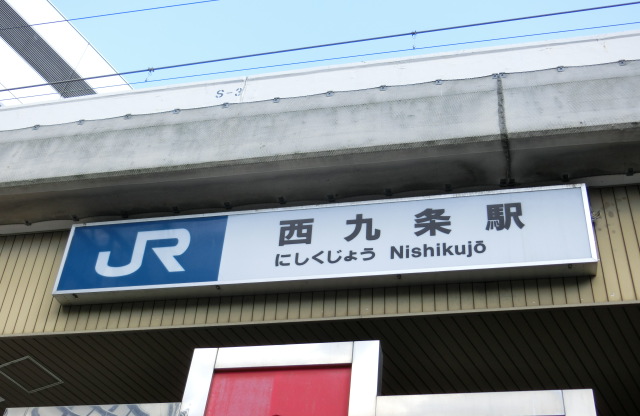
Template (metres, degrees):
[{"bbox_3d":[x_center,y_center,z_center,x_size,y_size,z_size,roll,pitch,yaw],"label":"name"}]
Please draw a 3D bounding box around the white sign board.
[{"bbox_3d":[-0.063,0.338,7.005,4.500,0.735,0.205,-5,-37,12],"label":"white sign board"}]

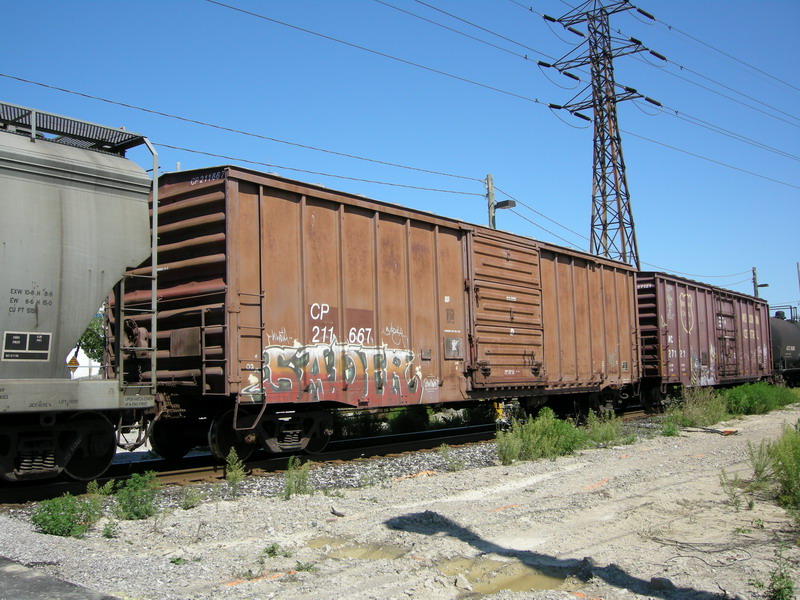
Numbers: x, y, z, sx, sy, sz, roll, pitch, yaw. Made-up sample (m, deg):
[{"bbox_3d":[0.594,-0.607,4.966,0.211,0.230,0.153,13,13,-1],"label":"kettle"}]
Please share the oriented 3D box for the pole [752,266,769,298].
[{"bbox_3d":[25.145,2.107,57.338,1.015,8.885,0.270,-6,-7,36],"label":"pole"}]

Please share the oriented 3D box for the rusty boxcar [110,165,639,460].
[{"bbox_3d":[1.255,0.788,19.465,2.952,4.550,16.676,-6,-7,36],"label":"rusty boxcar"}]

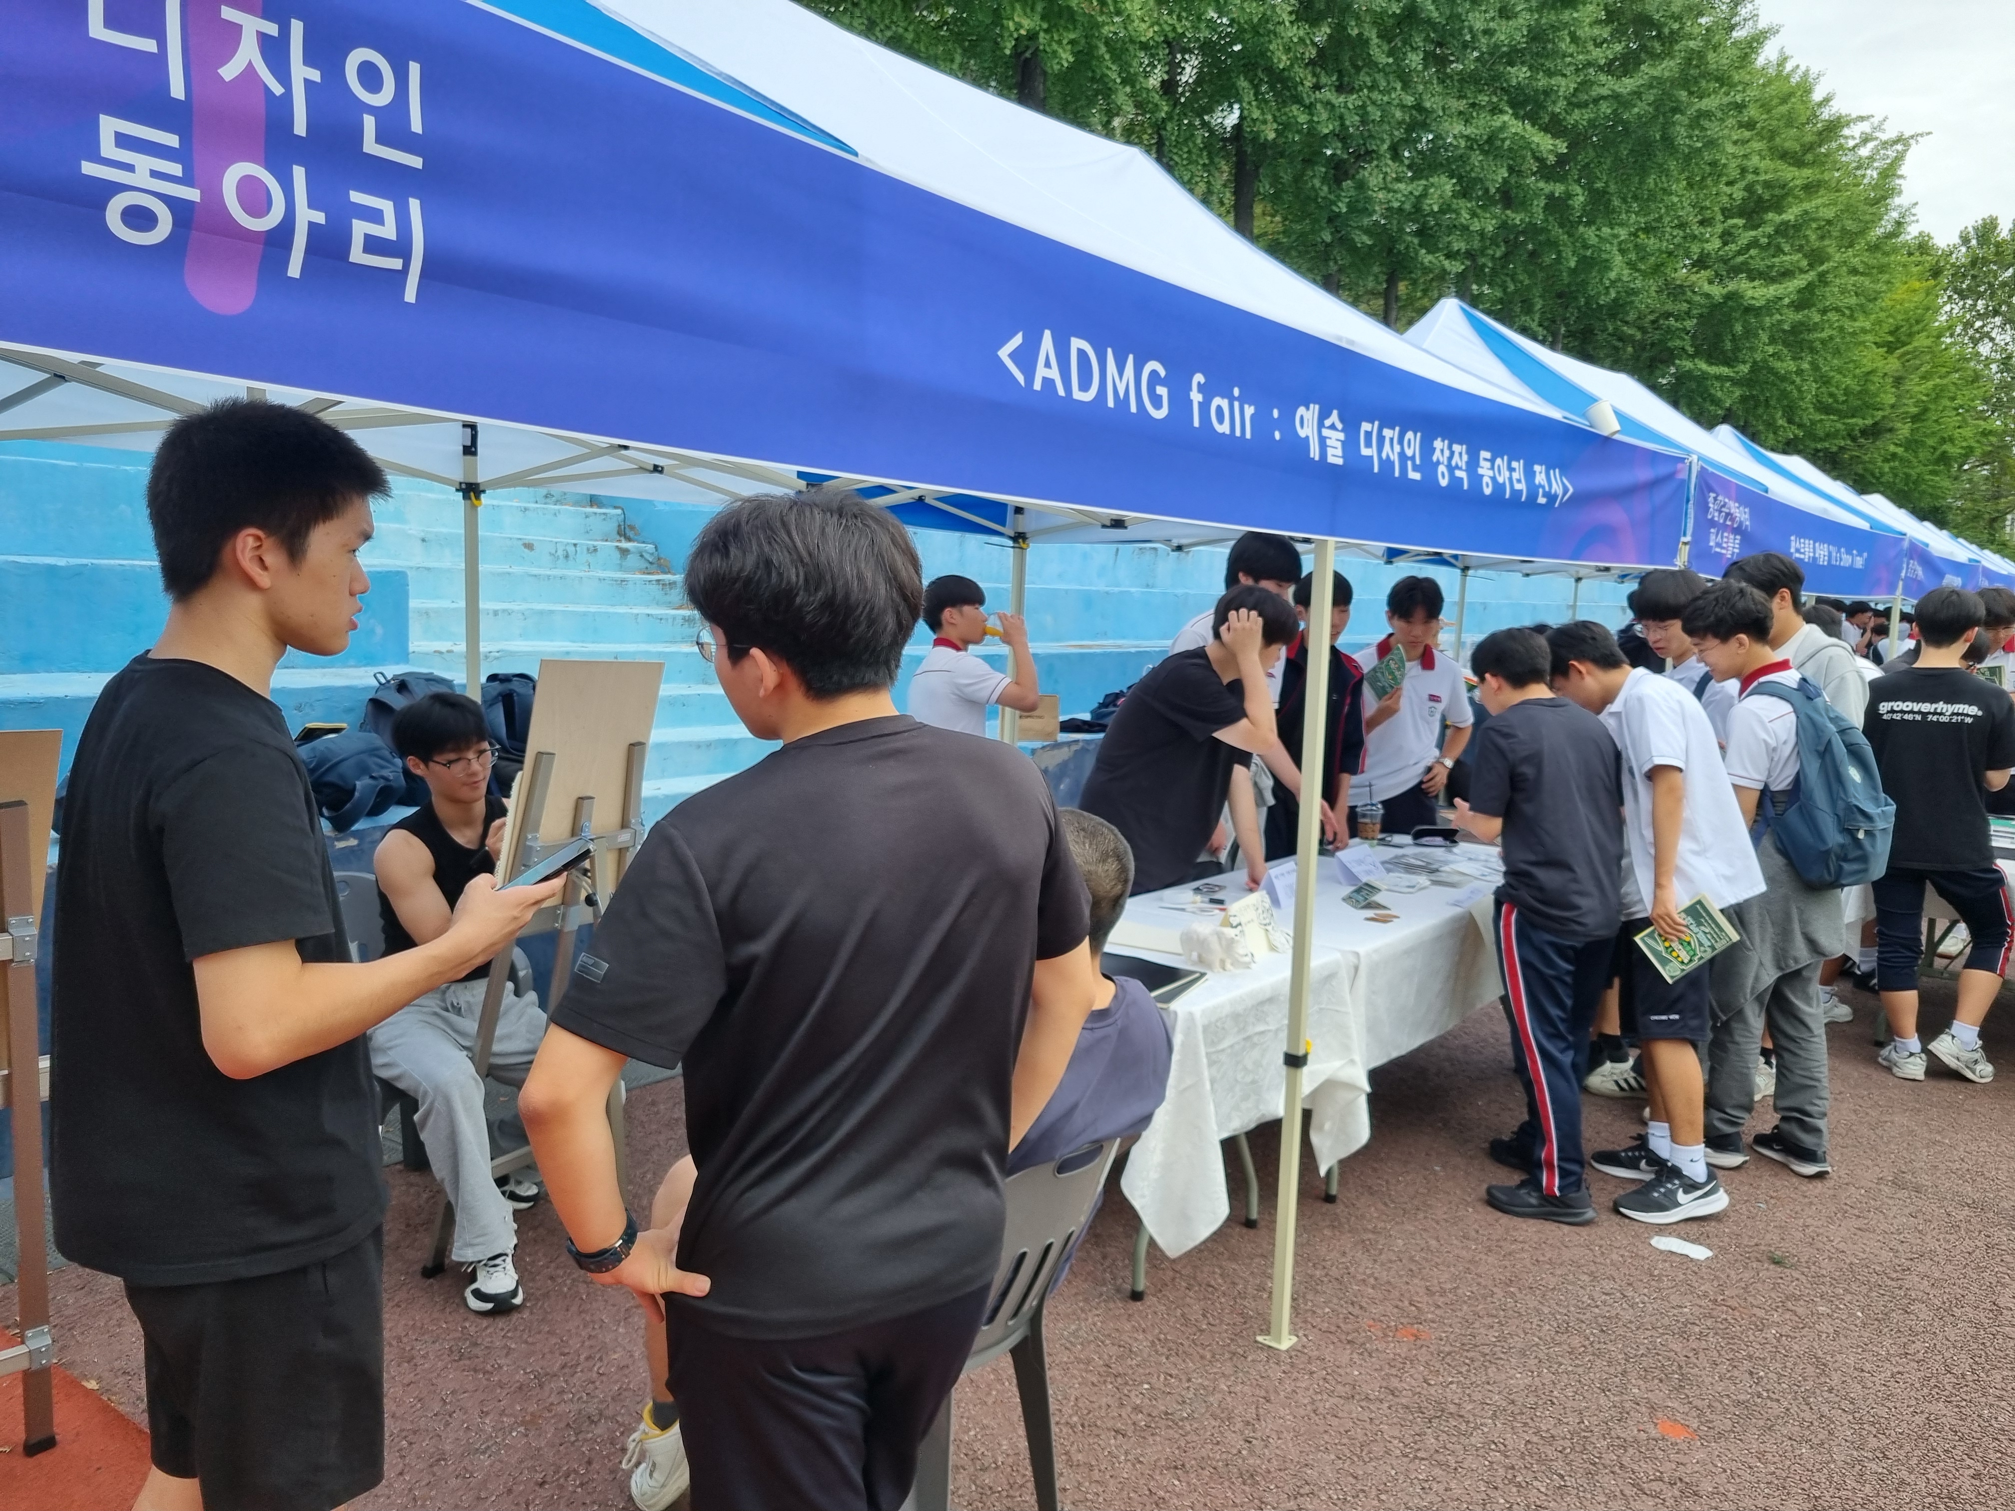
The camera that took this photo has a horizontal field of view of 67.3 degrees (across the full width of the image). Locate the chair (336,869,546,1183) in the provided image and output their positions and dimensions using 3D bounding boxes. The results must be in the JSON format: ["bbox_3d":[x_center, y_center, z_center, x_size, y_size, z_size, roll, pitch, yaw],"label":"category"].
[{"bbox_3d":[-1.426,0.717,3.654,0.530,0.800,0.550,-4,9,-41],"label":"chair"}]

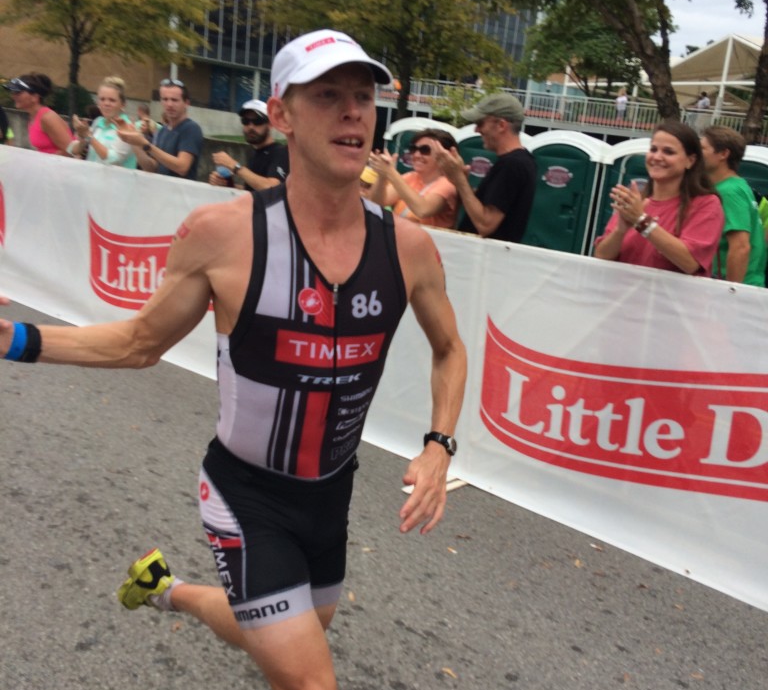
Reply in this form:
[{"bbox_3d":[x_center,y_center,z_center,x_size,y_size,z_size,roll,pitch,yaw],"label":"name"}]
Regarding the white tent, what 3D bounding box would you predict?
[{"bbox_3d":[14.568,-11.239,38.048,6.000,4.646,5.500,5,14,-1],"label":"white tent"}]

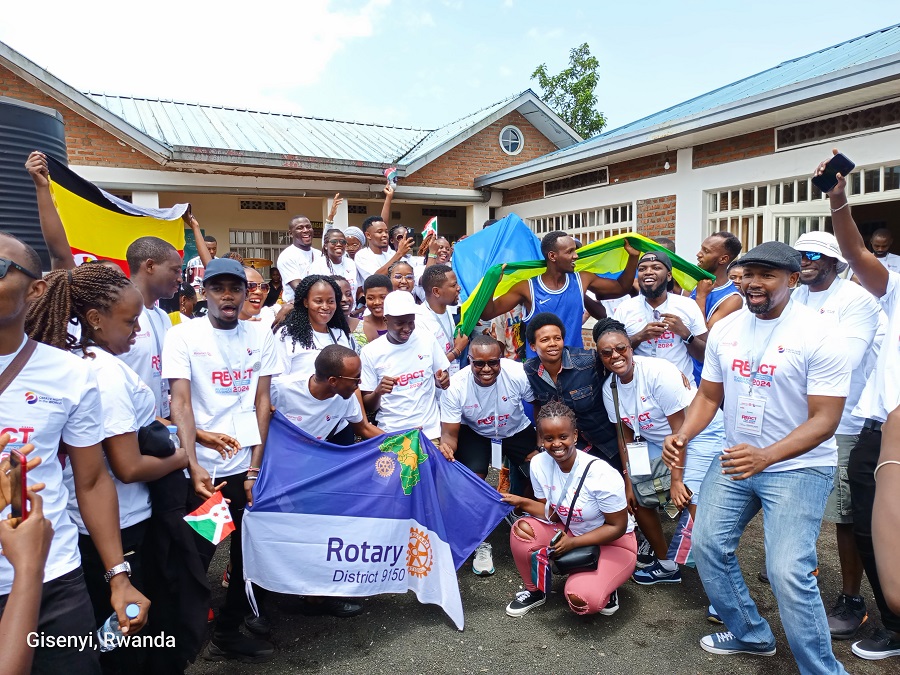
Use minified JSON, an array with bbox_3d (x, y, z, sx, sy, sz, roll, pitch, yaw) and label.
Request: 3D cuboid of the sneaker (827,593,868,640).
[{"bbox_3d":[1.806,1.244,2.949,0.300,0.130,0.110,-5,7,-43],"label":"sneaker"}]

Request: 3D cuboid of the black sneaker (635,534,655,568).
[{"bbox_3d":[1.068,1.158,3.550,0.100,0.130,0.260,-1,5,-6],"label":"black sneaker"}]

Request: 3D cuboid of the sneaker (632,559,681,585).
[{"bbox_3d":[1.063,1.191,3.331,0.250,0.100,0.095,0,5,7],"label":"sneaker"}]

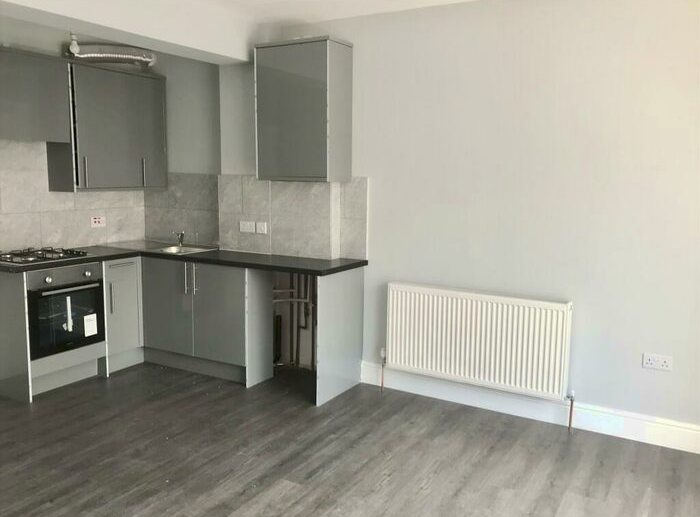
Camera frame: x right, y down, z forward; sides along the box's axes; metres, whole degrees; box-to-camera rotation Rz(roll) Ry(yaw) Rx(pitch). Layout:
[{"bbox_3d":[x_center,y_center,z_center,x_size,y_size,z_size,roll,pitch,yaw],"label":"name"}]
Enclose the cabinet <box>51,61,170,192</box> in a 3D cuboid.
[{"bbox_3d":[-1.979,-1.038,4.681,0.335,0.957,0.901,5,9,30],"label":"cabinet"}]

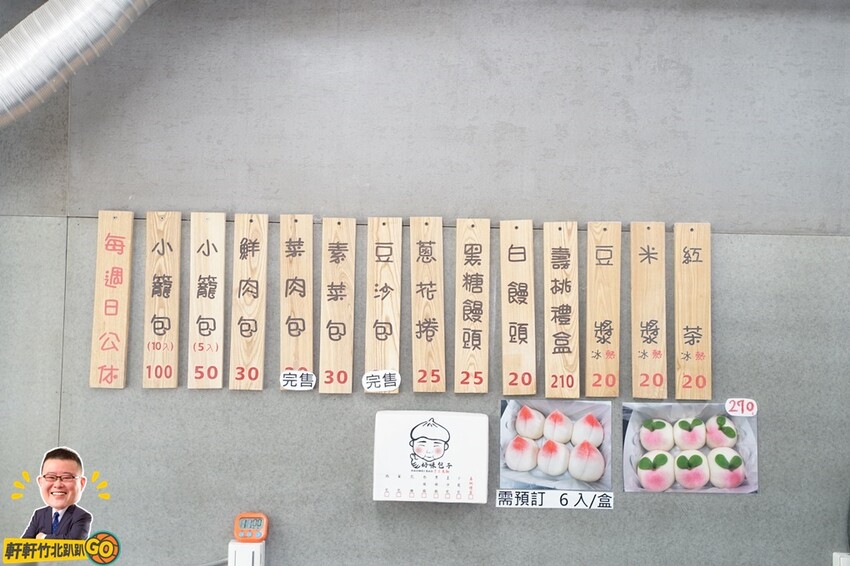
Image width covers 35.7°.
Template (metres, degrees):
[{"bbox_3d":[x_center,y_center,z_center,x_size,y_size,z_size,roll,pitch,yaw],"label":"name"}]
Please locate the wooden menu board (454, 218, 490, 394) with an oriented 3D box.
[{"bbox_3d":[0.096,0.046,2.660,0.067,0.348,0.014,1,-5,-1],"label":"wooden menu board"}]

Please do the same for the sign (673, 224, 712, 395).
[{"bbox_3d":[0.540,0.057,2.667,0.073,0.354,0.014,1,-5,-1],"label":"sign"}]

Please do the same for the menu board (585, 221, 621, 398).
[{"bbox_3d":[0.376,0.054,2.780,0.070,0.368,0.012,1,-5,0],"label":"menu board"}]

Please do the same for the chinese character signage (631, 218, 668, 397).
[{"bbox_3d":[0.471,0.056,2.780,0.072,0.371,0.012,0,-5,0],"label":"chinese character signage"}]

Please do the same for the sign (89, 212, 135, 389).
[{"bbox_3d":[-0.627,0.033,2.650,0.067,0.354,0.014,2,-5,-1],"label":"sign"}]

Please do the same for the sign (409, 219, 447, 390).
[{"bbox_3d":[0.006,0.043,2.659,0.064,0.351,0.014,-1,-5,-1],"label":"sign"}]

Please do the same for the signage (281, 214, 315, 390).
[{"bbox_3d":[-0.270,0.040,2.780,0.069,0.370,0.012,-1,-5,0],"label":"signage"}]

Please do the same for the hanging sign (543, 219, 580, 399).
[{"bbox_3d":[0.287,0.056,2.780,0.071,0.371,0.012,0,-5,0],"label":"hanging sign"}]

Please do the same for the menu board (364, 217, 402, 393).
[{"bbox_3d":[-0.083,0.044,2.658,0.067,0.351,0.014,1,-5,-1],"label":"menu board"}]

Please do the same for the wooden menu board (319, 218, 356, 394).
[{"bbox_3d":[-0.184,0.047,2.780,0.070,0.370,0.012,1,-5,0],"label":"wooden menu board"}]

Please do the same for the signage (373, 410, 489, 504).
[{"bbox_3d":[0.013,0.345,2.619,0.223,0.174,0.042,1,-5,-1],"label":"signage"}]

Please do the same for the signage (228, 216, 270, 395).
[{"bbox_3d":[-0.370,0.039,2.780,0.070,0.370,0.012,1,-5,0],"label":"signage"}]

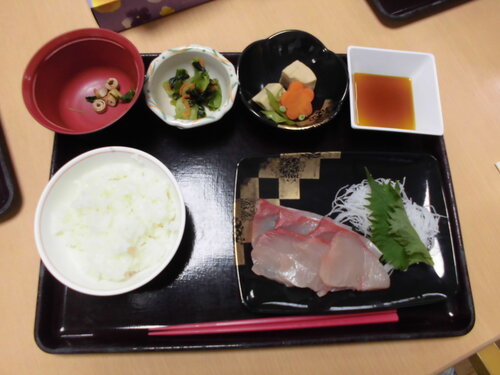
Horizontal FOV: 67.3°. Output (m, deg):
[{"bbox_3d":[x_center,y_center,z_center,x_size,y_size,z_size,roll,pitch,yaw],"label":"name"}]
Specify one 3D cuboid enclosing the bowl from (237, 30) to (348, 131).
[{"bbox_3d":[0.042,-0.101,0.394,0.110,0.047,0.110,1,75,-2],"label":"bowl"}]

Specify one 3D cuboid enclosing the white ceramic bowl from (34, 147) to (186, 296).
[{"bbox_3d":[-0.117,0.033,0.342,0.124,0.062,0.124,-1,75,-3],"label":"white ceramic bowl"}]

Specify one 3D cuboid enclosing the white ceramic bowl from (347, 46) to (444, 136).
[{"bbox_3d":[0.149,-0.096,0.404,0.095,0.035,0.095,3,74,-2],"label":"white ceramic bowl"}]

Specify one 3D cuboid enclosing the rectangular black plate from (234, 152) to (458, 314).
[{"bbox_3d":[0.089,0.042,0.368,0.206,0.026,0.150,-1,75,-3],"label":"rectangular black plate"}]

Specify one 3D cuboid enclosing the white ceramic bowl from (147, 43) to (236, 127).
[{"bbox_3d":[-0.058,-0.096,0.392,0.093,0.040,0.093,-1,75,-3],"label":"white ceramic bowl"}]

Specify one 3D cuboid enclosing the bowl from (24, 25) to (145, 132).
[{"bbox_3d":[-0.152,-0.091,0.375,0.107,0.063,0.107,-1,75,-3],"label":"bowl"}]

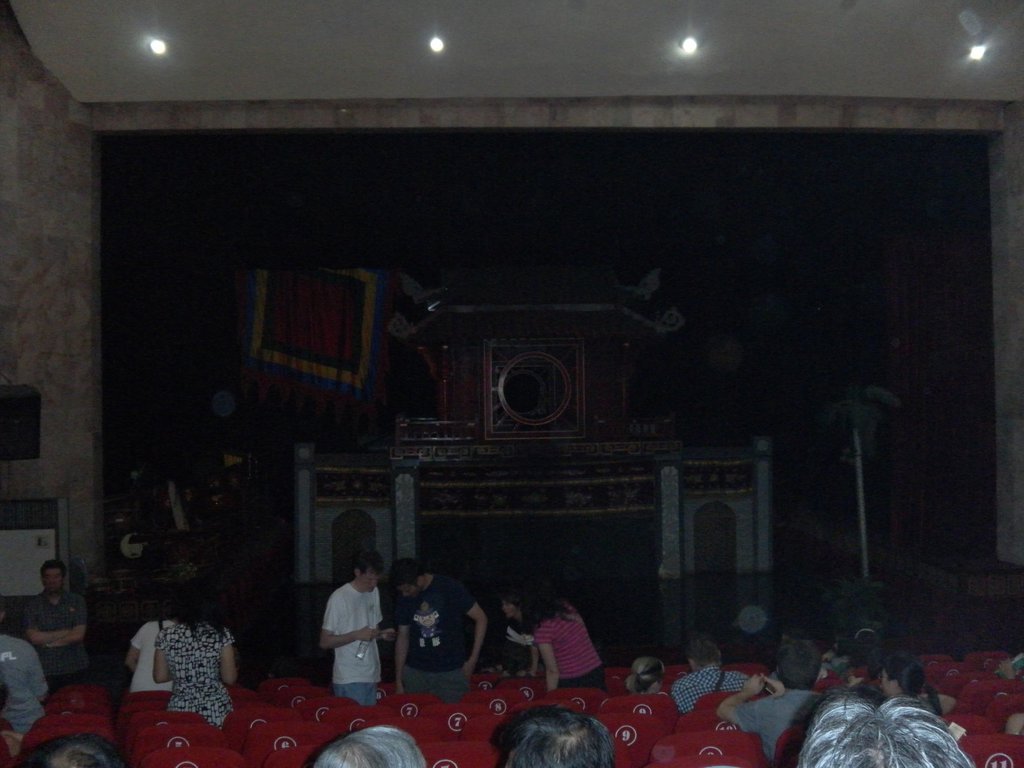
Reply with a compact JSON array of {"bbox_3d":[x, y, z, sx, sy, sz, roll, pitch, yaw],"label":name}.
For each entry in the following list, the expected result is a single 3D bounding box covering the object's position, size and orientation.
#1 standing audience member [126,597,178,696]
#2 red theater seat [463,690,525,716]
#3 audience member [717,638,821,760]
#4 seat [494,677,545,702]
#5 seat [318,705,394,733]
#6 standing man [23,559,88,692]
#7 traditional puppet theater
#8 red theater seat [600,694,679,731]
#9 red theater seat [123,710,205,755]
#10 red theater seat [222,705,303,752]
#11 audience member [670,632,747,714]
[{"bbox_3d":[-2.572,2.350,7.636,0.450,1.530,0.360,-1,-1,5],"label":"standing audience member"},{"bbox_3d":[-0.120,2.395,6.836,0.530,0.880,0.580,-1,-1,-3],"label":"red theater seat"},{"bbox_3d":[1.192,1.737,4.689,0.580,1.200,0.720,-1,-1,-12],"label":"audience member"},{"bbox_3d":[0.100,2.637,7.888,0.510,0.920,0.580,-1,-1,-5],"label":"seat"},{"bbox_3d":[-0.864,2.236,6.009,0.530,0.880,0.580,-1,-1,-3],"label":"seat"},{"bbox_3d":[-3.516,2.213,7.985,0.520,1.730,0.360,0,-1,-14],"label":"standing man"},{"bbox_3d":[0.271,0.554,14.195,6.050,4.300,2.500,-1,-1,-3],"label":"traditional puppet theater"},{"bbox_3d":[0.747,2.309,6.373,0.510,0.920,0.580,-1,-1,-7],"label":"red theater seat"},{"bbox_3d":[-2.003,2.350,6.240,0.510,0.920,0.580,-1,-1,1],"label":"red theater seat"},{"bbox_3d":[-1.398,2.242,5.988,0.530,0.880,0.580,-1,-1,-3],"label":"red theater seat"},{"bbox_3d":[1.184,2.065,6.169,0.500,1.200,0.700,-1,-1,-9],"label":"audience member"}]

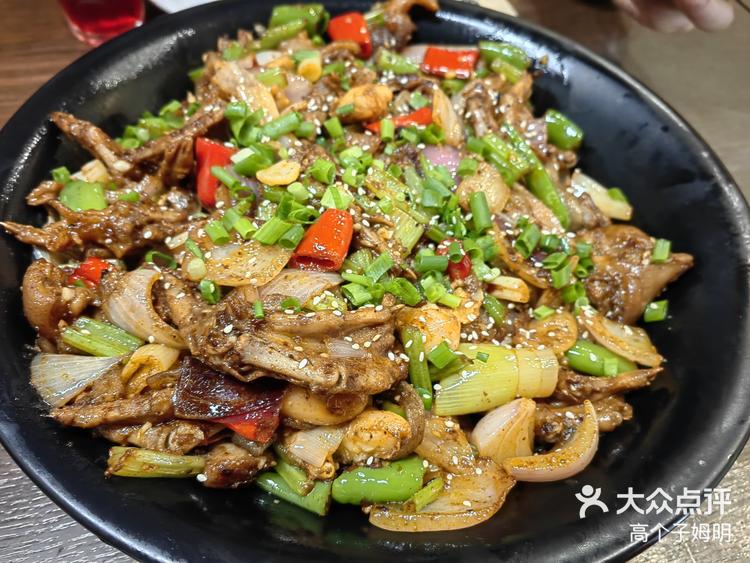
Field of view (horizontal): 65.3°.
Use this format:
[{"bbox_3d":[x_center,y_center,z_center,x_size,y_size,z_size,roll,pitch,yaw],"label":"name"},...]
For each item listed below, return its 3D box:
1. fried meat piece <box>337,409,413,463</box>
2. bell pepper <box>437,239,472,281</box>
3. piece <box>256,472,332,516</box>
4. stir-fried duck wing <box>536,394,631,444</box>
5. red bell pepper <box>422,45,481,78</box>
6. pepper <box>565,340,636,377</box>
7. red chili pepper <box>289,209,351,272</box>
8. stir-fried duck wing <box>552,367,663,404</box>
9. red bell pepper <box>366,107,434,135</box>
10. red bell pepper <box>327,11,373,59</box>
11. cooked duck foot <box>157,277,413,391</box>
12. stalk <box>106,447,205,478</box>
[{"bbox_3d":[0.000,0.057,0.215,0.027,0.018,0.020,-5,56,-10],"label":"fried meat piece"},{"bbox_3d":[0.030,-0.008,0.222,0.014,0.011,0.015,23,71,10],"label":"bell pepper"},{"bbox_3d":[-0.029,0.077,0.213,0.026,0.009,0.014,13,70,3],"label":"piece"},{"bbox_3d":[0.075,0.051,0.214,0.038,0.015,0.018,-5,54,-9],"label":"stir-fried duck wing"},{"bbox_3d":[0.045,-0.132,0.351,0.032,0.009,0.021,0,70,-6],"label":"red bell pepper"},{"bbox_3d":[0.087,0.030,0.224,0.028,0.012,0.013,19,54,9],"label":"pepper"},{"bbox_3d":[-0.020,-0.015,0.214,0.018,0.013,0.022,16,53,7],"label":"red chili pepper"},{"bbox_3d":[0.086,0.039,0.220,0.042,0.012,0.013,-6,54,-10],"label":"stir-fried duck wing"},{"bbox_3d":[0.011,-0.079,0.287,0.034,0.009,0.013,-16,68,-10],"label":"red bell pepper"},{"bbox_3d":[-0.014,-0.137,0.327,0.023,0.017,0.015,0,53,-5],"label":"red bell pepper"},{"bbox_3d":[-0.030,0.018,0.196,0.078,0.022,0.036,9,53,1],"label":"cooked duck foot"},{"bbox_3d":[-0.073,0.061,0.195,0.034,0.010,0.011,4,53,-2],"label":"stalk"}]

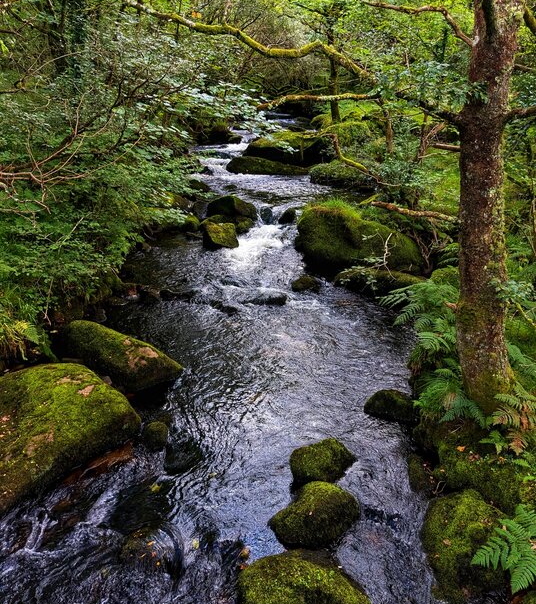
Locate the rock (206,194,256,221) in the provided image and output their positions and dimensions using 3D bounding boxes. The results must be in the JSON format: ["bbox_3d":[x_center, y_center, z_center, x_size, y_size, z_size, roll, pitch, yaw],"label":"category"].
[{"bbox_3d":[-0.731,-1.874,11.113,0.999,0.550,0.799,0,22,0],"label":"rock"}]

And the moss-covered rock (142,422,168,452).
[{"bbox_3d":[-1.044,1.234,5.151,0.228,0.259,0.205,0,21,0],"label":"moss-covered rock"}]

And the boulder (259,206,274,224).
[{"bbox_3d":[-0.030,-1.736,10.950,0.316,0.314,0.316,0,22,0],"label":"boulder"}]

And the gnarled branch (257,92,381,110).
[{"bbox_3d":[0.408,-1.628,4.500,1.000,0.150,0.200,0,22,0],"label":"gnarled branch"}]

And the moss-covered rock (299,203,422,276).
[{"bbox_3d":[1.554,-1.143,9.335,2.128,1.026,1.490,0,22,0],"label":"moss-covered rock"}]

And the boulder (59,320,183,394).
[{"bbox_3d":[-1.644,0.539,6.176,1.485,0.515,0.817,12,25,28],"label":"boulder"}]

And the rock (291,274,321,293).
[{"bbox_3d":[0.617,-0.313,9.151,0.491,0.287,0.393,0,21,0],"label":"rock"}]

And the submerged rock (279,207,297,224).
[{"bbox_3d":[0.386,-1.722,10.977,0.355,0.268,0.355,0,22,0],"label":"submerged rock"}]

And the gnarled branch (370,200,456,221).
[{"bbox_3d":[2.498,-1.552,9.500,1.550,0.200,0.250,10,21,-4],"label":"gnarled branch"}]

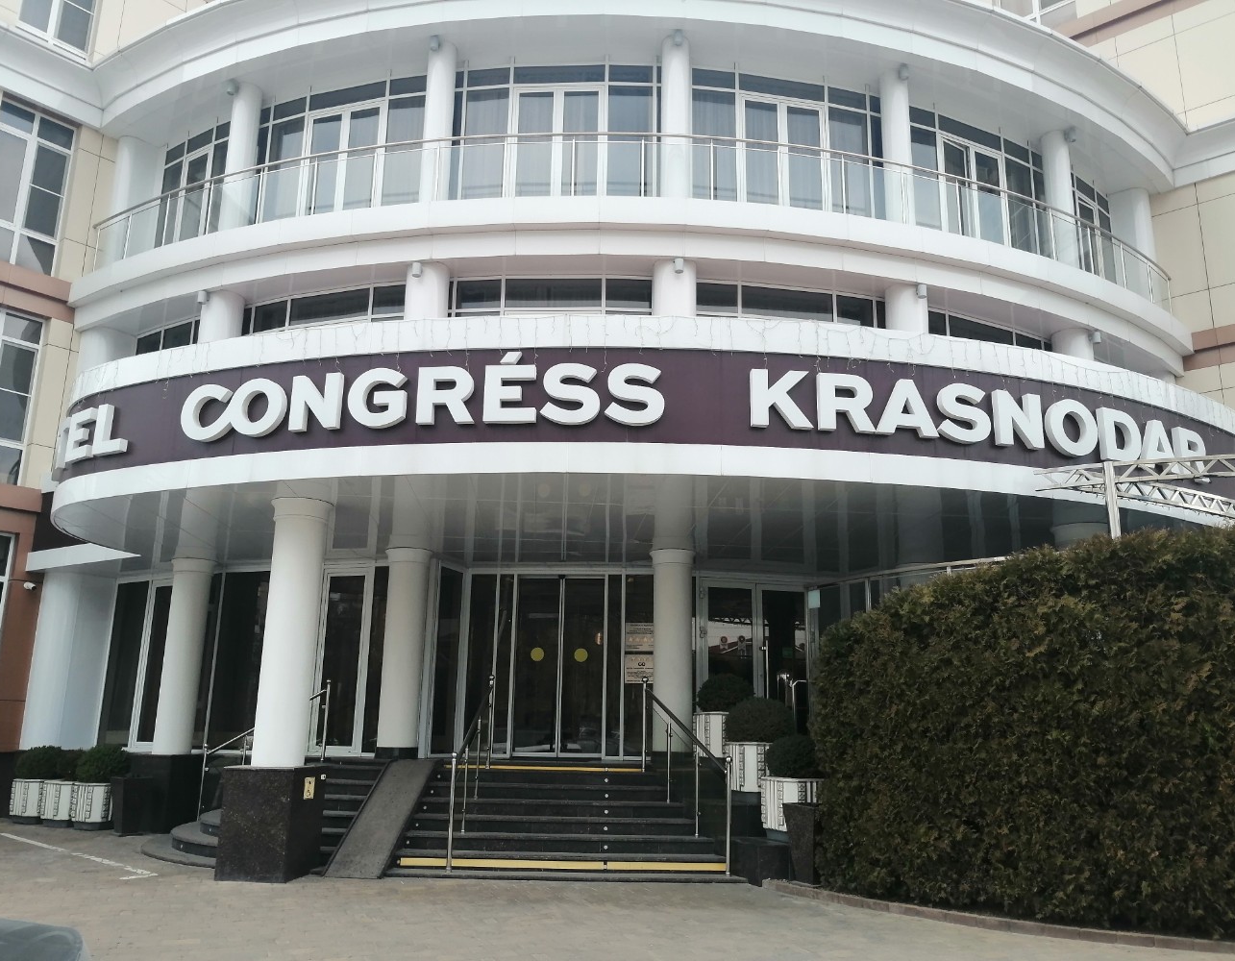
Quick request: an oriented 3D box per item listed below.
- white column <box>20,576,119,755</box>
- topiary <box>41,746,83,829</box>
[{"bbox_3d":[-8.946,2.885,15.558,0.750,2.736,1.050,-12,-18,43],"label":"white column"},{"bbox_3d":[-7.358,4.065,12.763,0.600,0.960,0.600,1,-13,0],"label":"topiary"}]

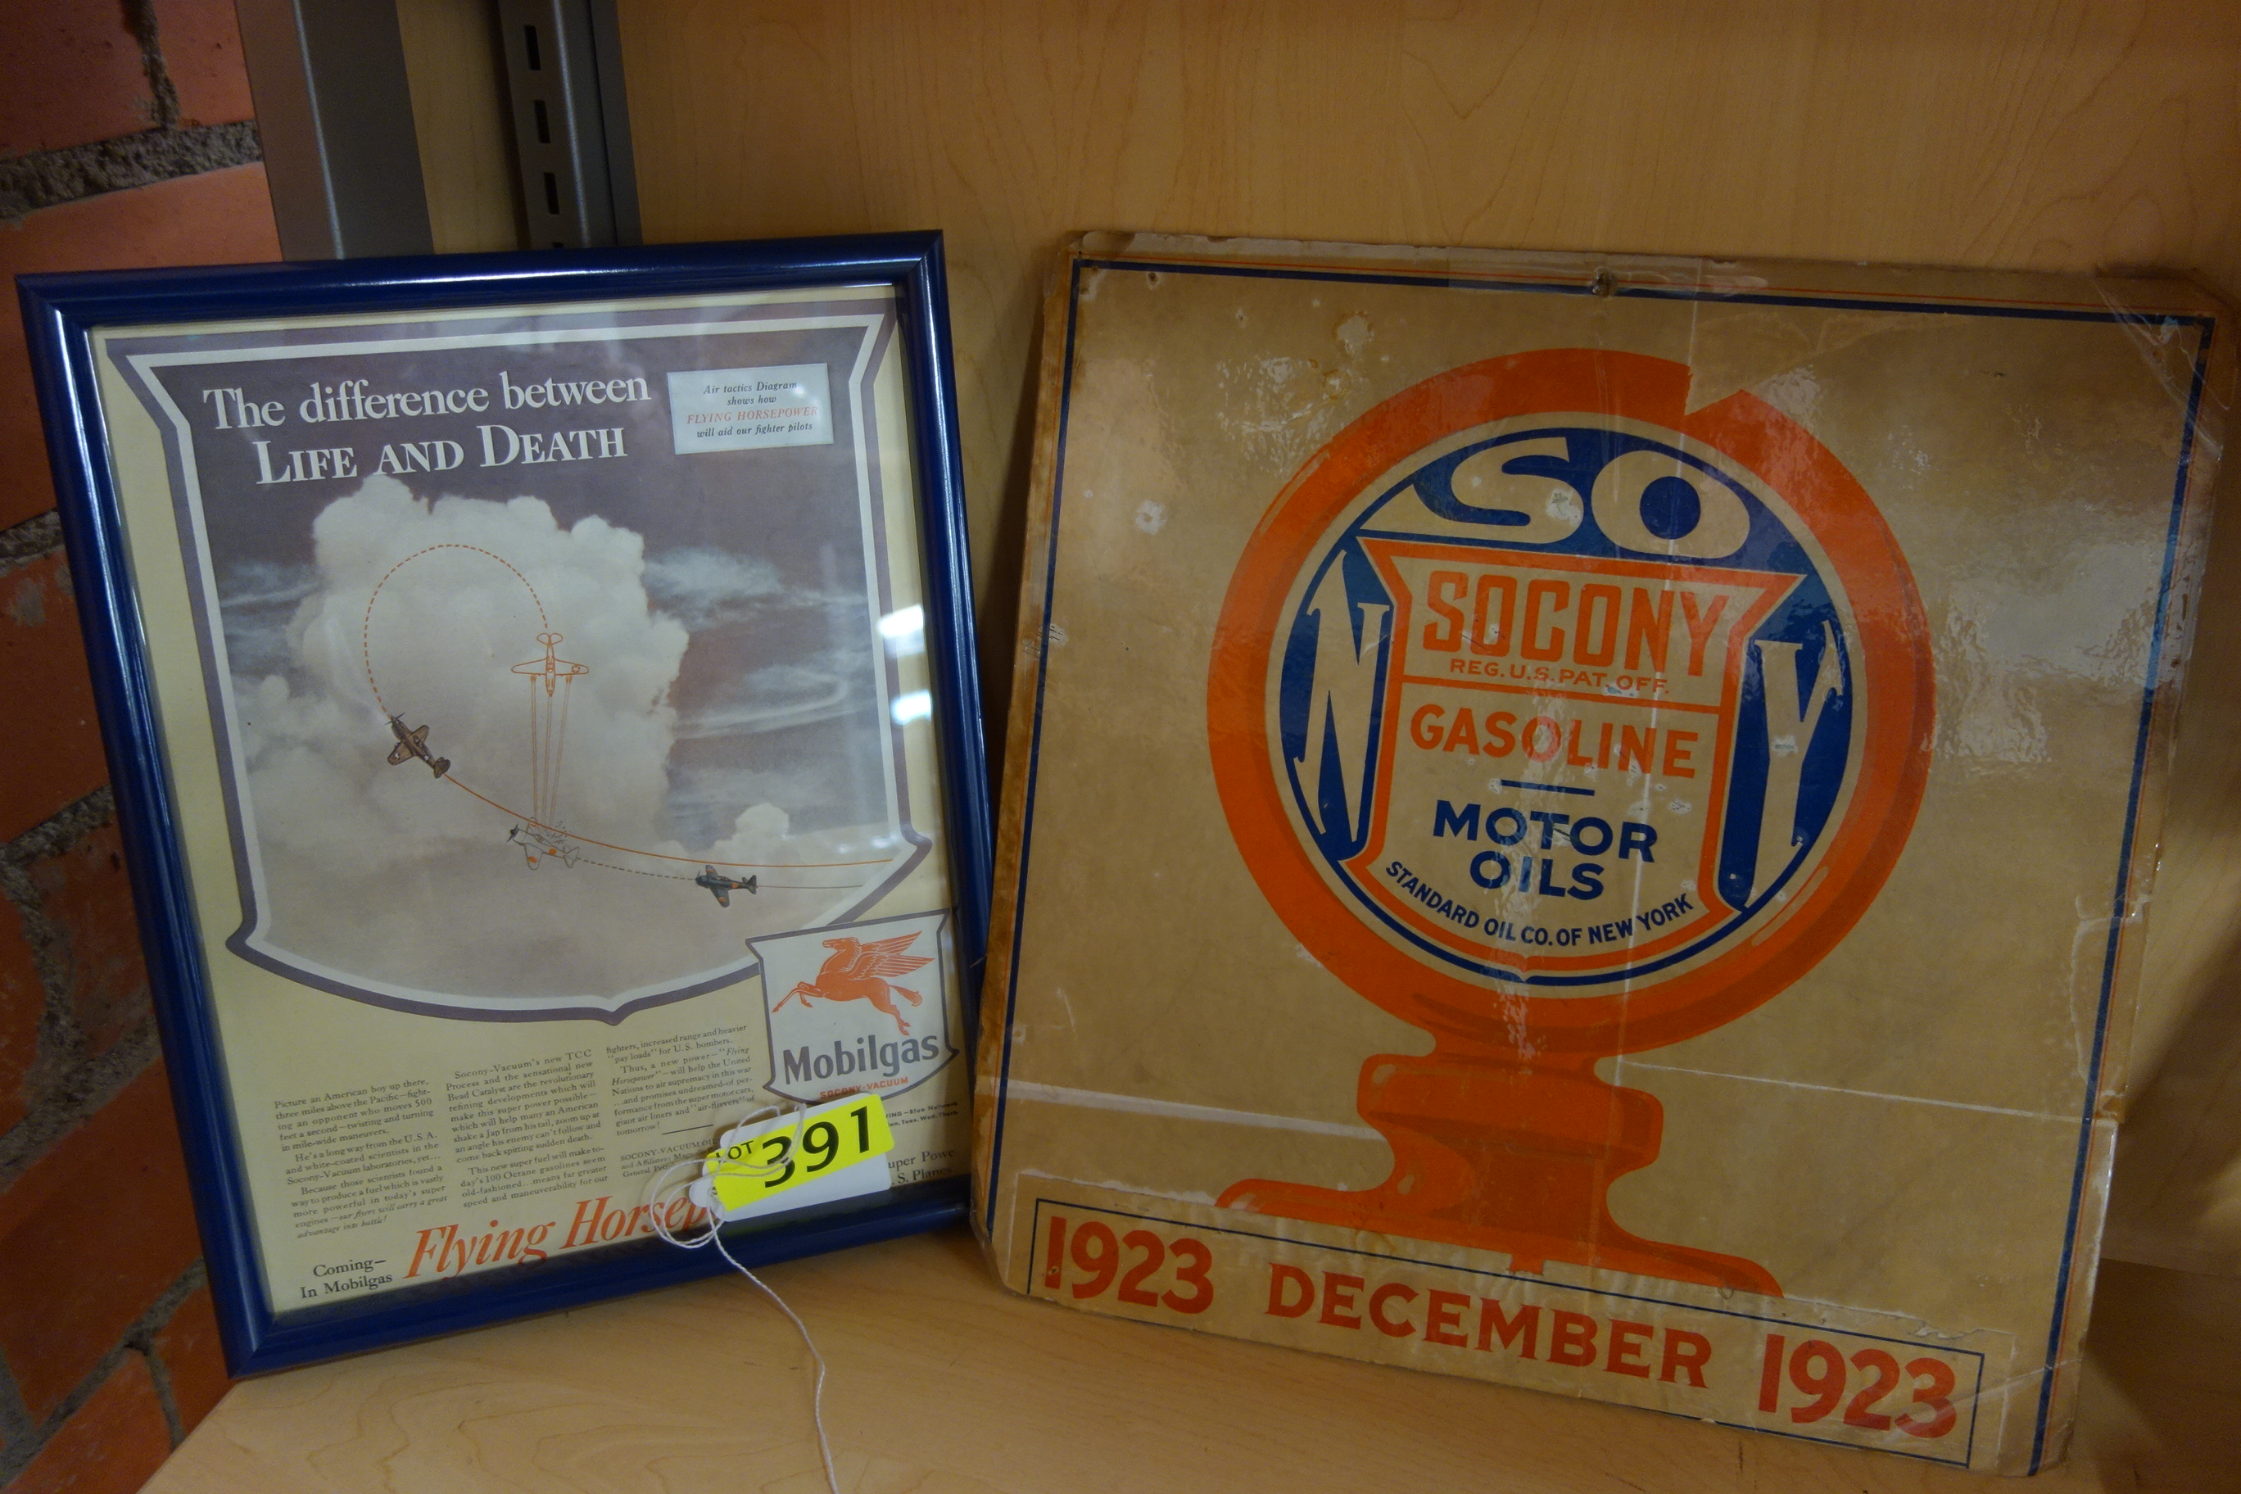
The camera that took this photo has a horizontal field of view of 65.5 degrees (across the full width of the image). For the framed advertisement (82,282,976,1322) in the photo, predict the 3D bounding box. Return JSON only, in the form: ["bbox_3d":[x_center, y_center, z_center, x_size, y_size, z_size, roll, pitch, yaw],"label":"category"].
[{"bbox_3d":[-0.181,0.018,0.592,0.262,0.346,0.020,-8,13,-17],"label":"framed advertisement"}]

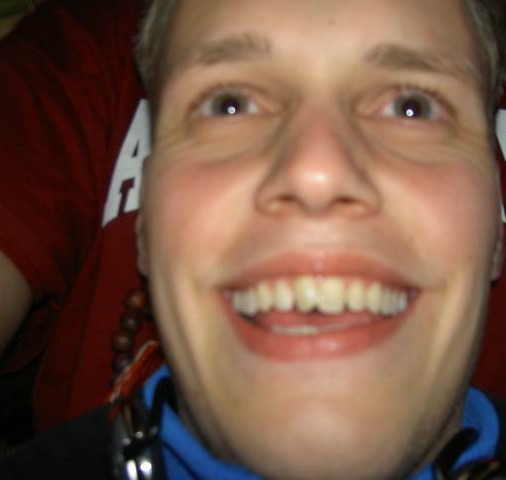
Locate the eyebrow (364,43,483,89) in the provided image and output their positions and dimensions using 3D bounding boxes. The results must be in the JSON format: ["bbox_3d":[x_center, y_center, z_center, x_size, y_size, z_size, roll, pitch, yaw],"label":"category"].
[{"bbox_3d":[0.058,-0.059,0.245,0.041,0.015,0.012,5,-15,-9],"label":"eyebrow"}]

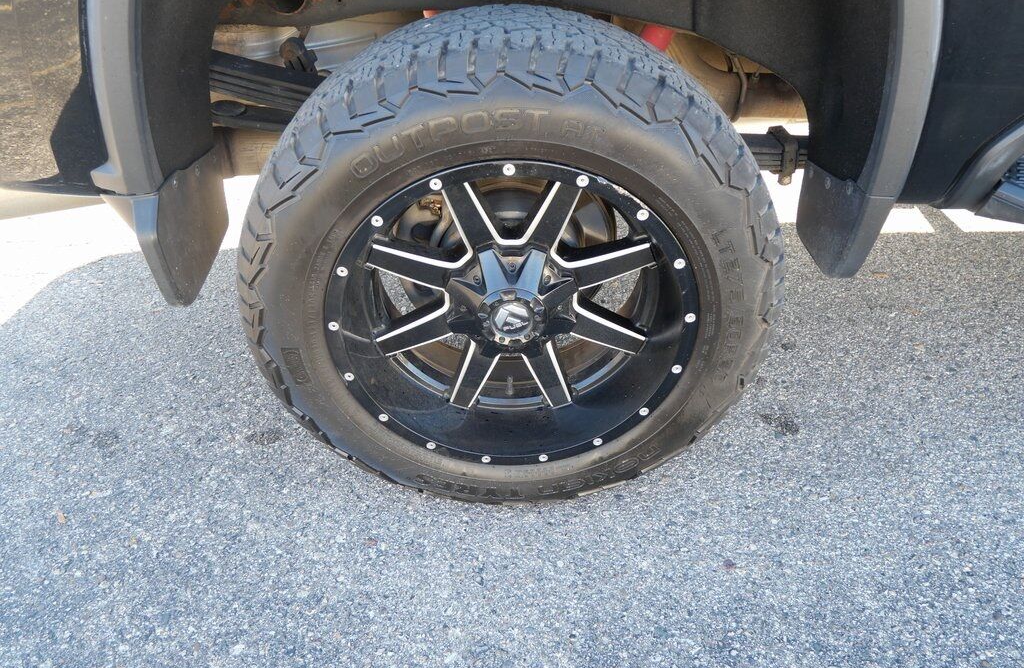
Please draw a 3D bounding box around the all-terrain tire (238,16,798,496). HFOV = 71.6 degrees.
[{"bbox_3d":[-0.001,-0.082,1.167,0.835,0.825,0.282,0,36,-1],"label":"all-terrain tire"}]

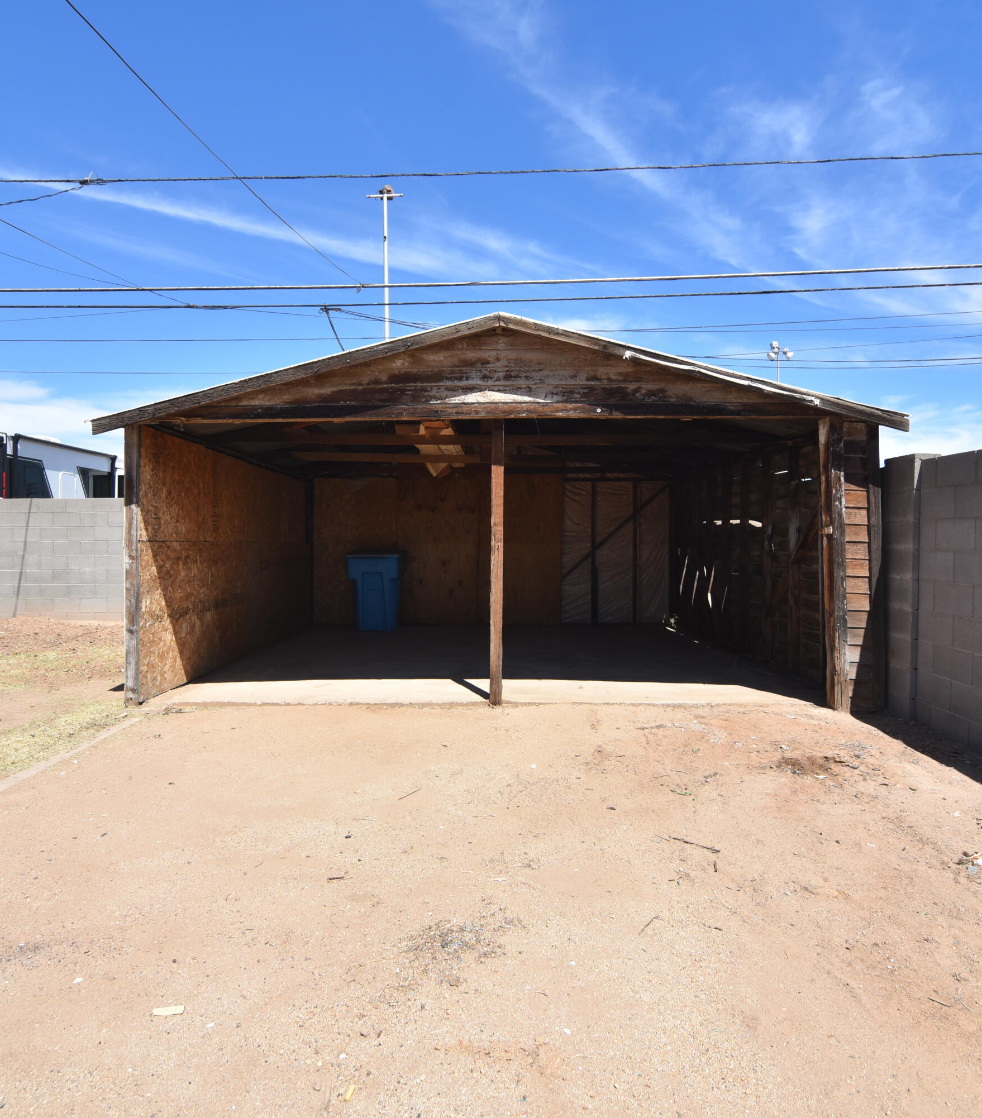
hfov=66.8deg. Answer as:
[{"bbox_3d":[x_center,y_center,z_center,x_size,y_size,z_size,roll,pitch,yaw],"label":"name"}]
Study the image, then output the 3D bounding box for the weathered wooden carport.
[{"bbox_3d":[0.090,-0.397,8.280,5.950,2.910,5.720,0,1,1],"label":"weathered wooden carport"}]

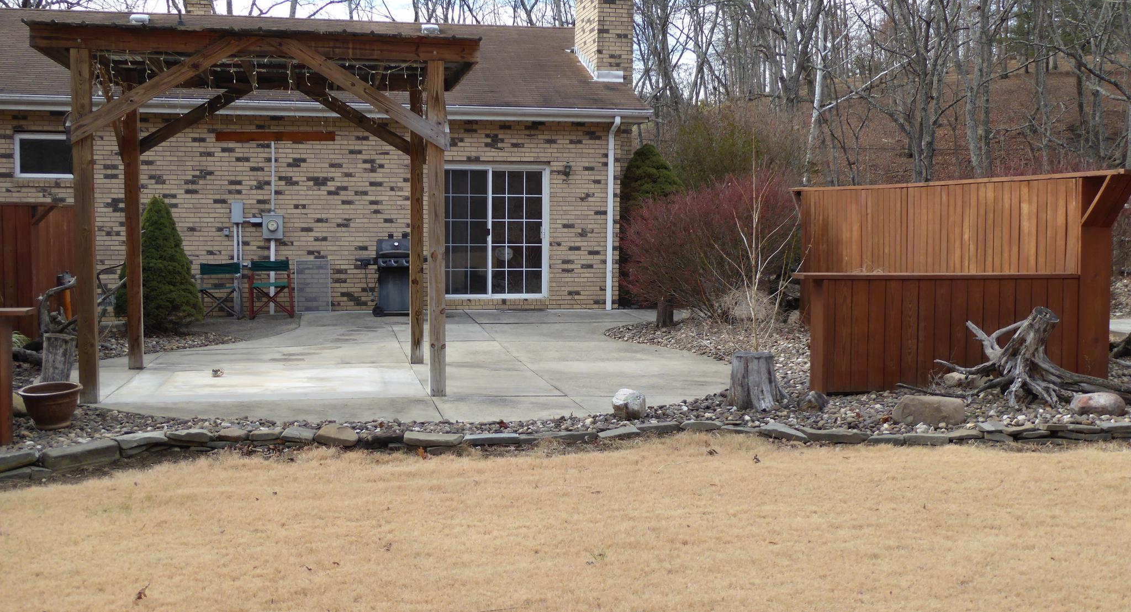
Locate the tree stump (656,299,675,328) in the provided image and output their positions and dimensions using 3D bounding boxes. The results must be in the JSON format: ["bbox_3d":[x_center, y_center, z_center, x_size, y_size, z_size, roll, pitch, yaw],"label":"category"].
[{"bbox_3d":[1.322,0.094,16.950,0.250,0.380,0.250,0,3,0],"label":"tree stump"}]

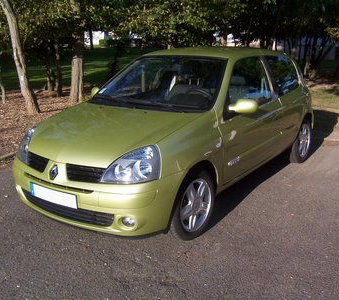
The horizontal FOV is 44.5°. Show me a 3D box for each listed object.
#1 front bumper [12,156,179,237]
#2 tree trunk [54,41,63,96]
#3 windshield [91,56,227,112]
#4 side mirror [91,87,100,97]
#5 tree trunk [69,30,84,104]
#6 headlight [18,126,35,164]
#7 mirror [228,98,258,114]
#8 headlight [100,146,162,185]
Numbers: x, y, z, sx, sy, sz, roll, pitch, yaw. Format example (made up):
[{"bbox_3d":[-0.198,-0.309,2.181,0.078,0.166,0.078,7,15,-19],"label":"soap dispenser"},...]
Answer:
[{"bbox_3d":[-0.693,0.323,3.203,1.630,0.470,0.540,9,18,35],"label":"front bumper"},{"bbox_3d":[-3.181,-2.295,11.838,0.190,1.507,0.180,-3,14,-15],"label":"tree trunk"},{"bbox_3d":[-0.069,-0.642,3.865,1.420,0.140,0.820,9,49,35],"label":"windshield"},{"bbox_3d":[-0.763,-0.586,4.397,0.220,0.130,0.125,9,18,35],"label":"side mirror"},{"bbox_3d":[-2.279,-2.026,10.222,0.290,1.773,0.280,0,14,-13],"label":"tree trunk"},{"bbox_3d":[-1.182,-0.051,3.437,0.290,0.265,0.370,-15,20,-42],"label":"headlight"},{"bbox_3d":[0.627,-0.366,3.409,0.220,0.130,0.125,9,18,35],"label":"mirror"},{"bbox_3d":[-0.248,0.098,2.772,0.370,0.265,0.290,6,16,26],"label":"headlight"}]

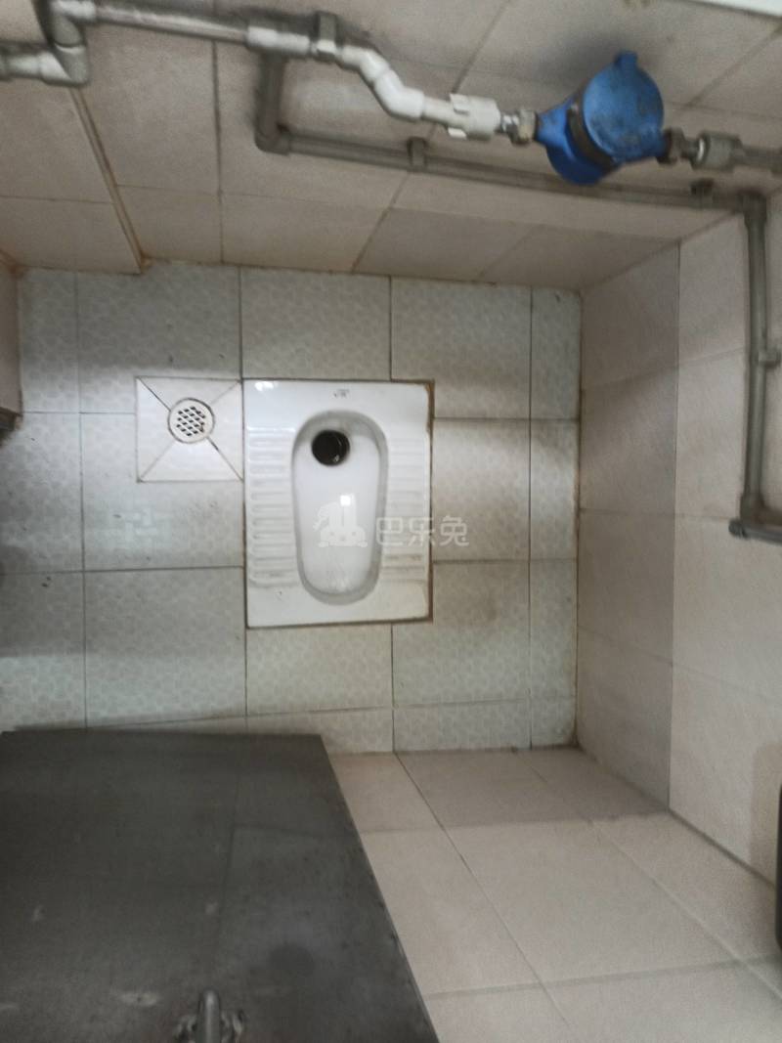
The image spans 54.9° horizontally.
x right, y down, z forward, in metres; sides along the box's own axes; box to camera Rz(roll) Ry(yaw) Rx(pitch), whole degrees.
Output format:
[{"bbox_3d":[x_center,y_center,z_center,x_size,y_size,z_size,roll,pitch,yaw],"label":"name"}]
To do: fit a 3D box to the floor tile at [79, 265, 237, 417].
[{"bbox_3d":[-0.440,-0.353,1.450,0.301,0.010,0.293,-1,92,-12],"label":"floor tile"}]

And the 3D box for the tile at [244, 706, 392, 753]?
[{"bbox_3d":[-0.141,0.435,1.543,0.301,0.010,0.091,-1,92,-12],"label":"tile"}]

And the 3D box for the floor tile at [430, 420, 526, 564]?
[{"bbox_3d":[0.191,-0.063,1.593,0.218,0.010,0.301,0,92,-12],"label":"floor tile"}]

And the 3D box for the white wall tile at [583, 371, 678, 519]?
[{"bbox_3d":[0.445,-0.143,1.435,0.010,0.344,0.250,-1,93,-14],"label":"white wall tile"}]

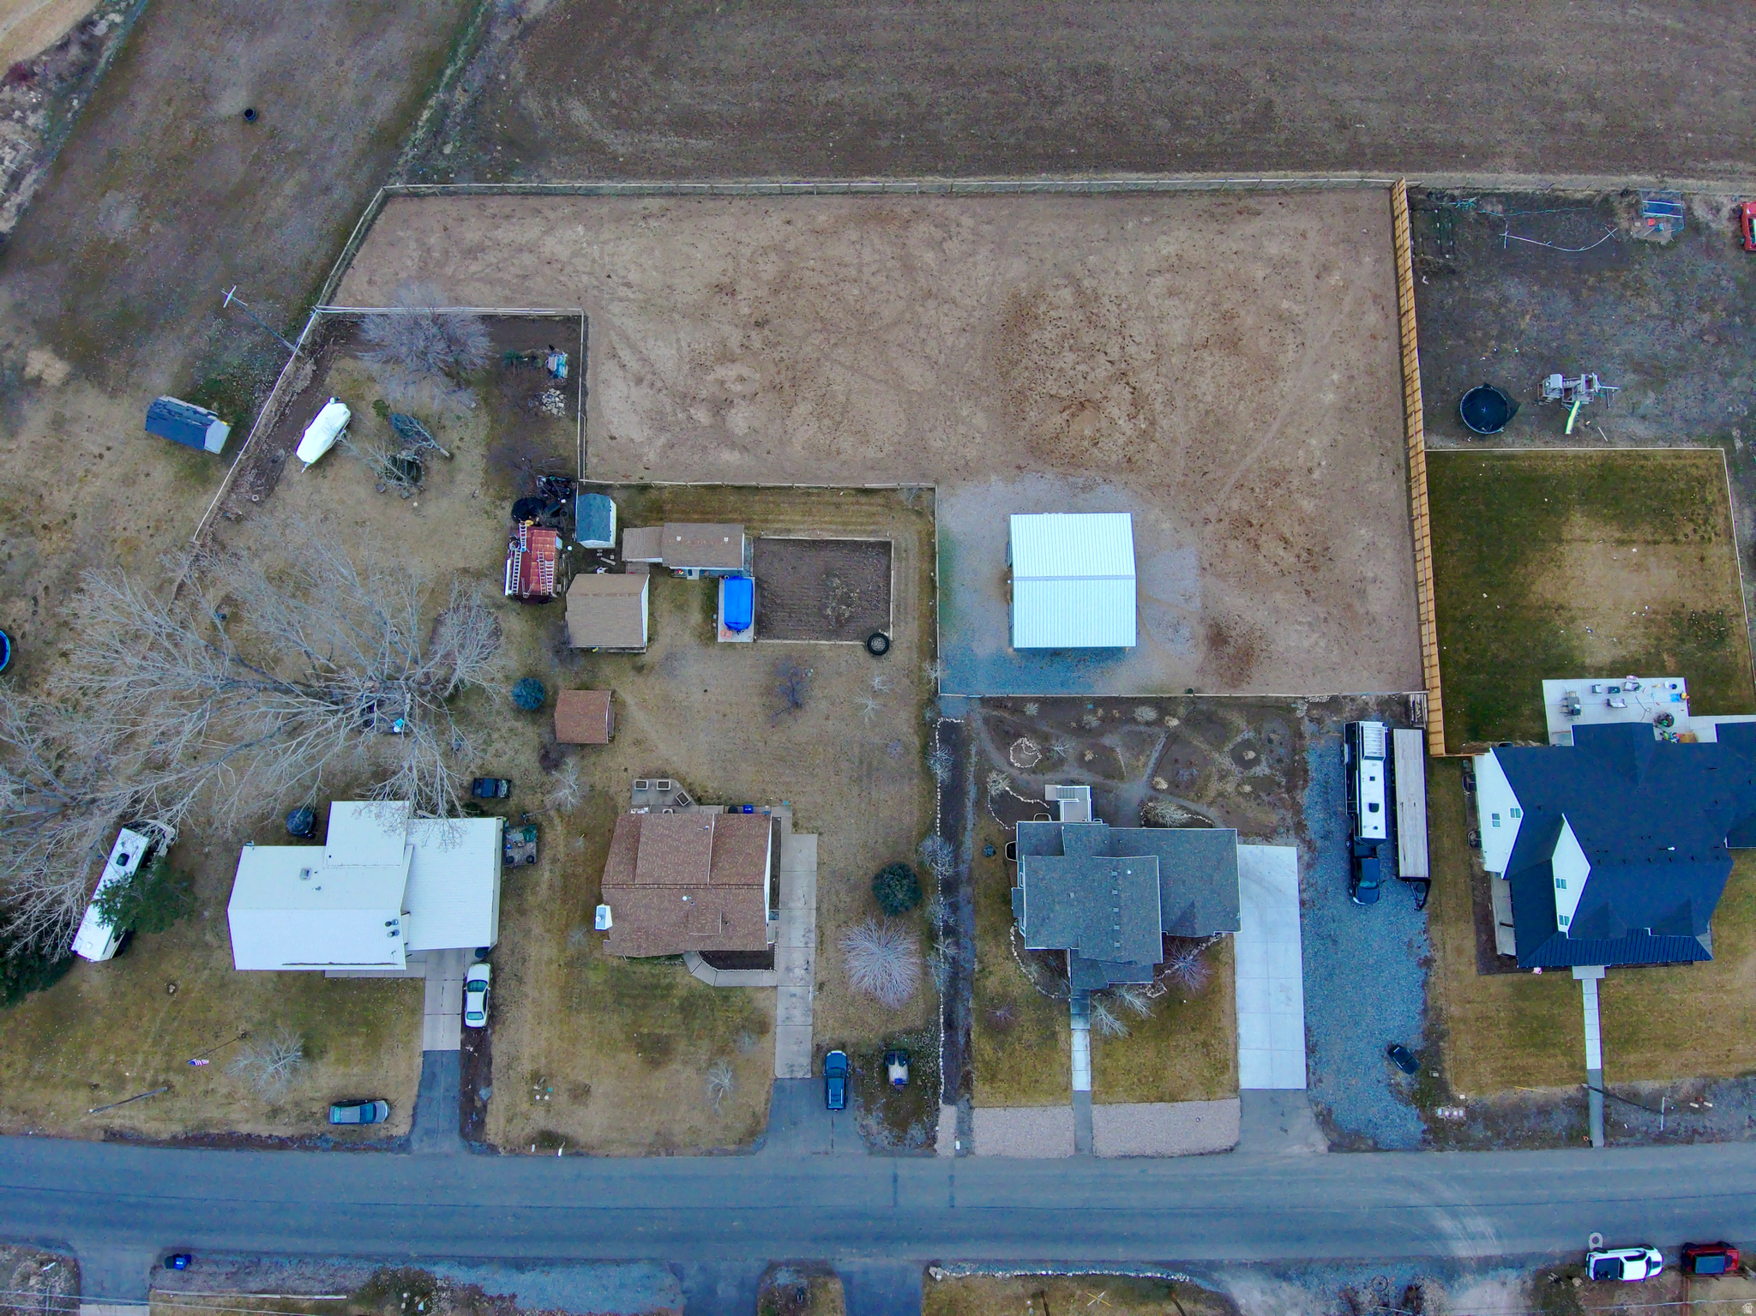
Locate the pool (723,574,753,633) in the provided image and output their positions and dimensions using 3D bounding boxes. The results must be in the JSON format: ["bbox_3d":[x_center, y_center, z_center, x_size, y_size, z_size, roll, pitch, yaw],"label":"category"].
[{"bbox_3d":[-11.605,-4.542,88.939,2.200,1.600,4.500,0,81,0],"label":"pool"}]

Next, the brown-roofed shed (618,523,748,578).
[{"bbox_3d":[-16.576,-9.282,91.521,10.300,3.100,4.000,0,82,1],"label":"brown-roofed shed"}]

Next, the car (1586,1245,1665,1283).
[{"bbox_3d":[58.370,47.181,82.820,5.850,1.900,2.000,-4,82,0],"label":"car"}]

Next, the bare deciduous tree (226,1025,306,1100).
[{"bbox_3d":[-45.926,30.620,81.013,5.700,6.300,5.500,0,81,0],"label":"bare deciduous tree"}]

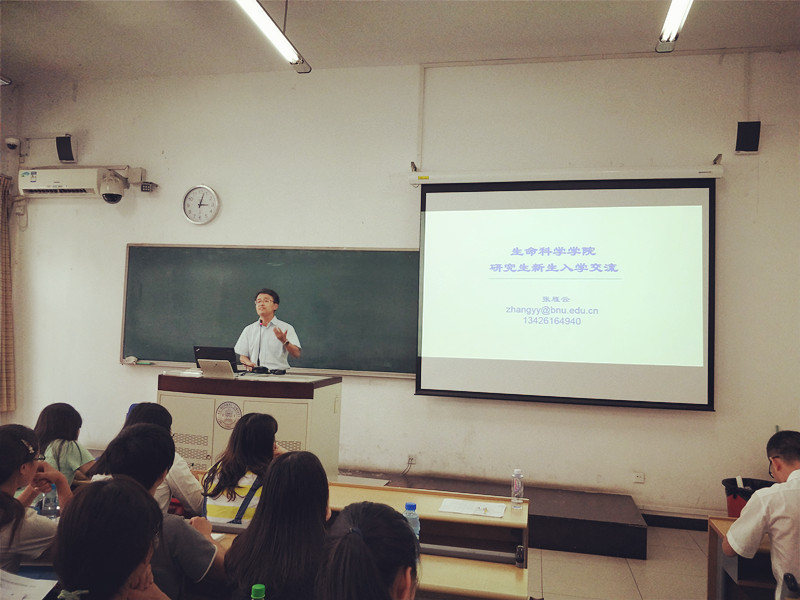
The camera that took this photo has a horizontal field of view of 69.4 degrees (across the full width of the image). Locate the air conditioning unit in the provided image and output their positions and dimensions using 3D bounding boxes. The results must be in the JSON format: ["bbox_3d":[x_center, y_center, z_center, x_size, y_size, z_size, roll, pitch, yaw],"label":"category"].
[{"bbox_3d":[-3.544,-1.221,6.124,0.959,0.283,0.202,1,-2,12],"label":"air conditioning unit"}]

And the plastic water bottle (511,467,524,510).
[{"bbox_3d":[0.640,1.022,3.128,0.065,0.211,0.065,1,-2,12],"label":"plastic water bottle"}]

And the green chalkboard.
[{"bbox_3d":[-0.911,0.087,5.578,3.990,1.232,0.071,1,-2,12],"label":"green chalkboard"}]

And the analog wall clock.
[{"bbox_3d":[-2.016,-0.965,5.867,0.394,0.394,0.051,1,-2,12],"label":"analog wall clock"}]

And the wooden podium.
[{"bbox_3d":[-1.148,1.143,4.483,1.202,1.111,0.657,1,-2,12],"label":"wooden podium"}]

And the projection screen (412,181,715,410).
[{"bbox_3d":[1.380,-0.077,5.012,2.464,1.914,0.071,1,-2,12],"label":"projection screen"}]

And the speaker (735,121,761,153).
[{"bbox_3d":[2.850,-1.333,4.733,0.170,0.258,0.162,1,6,15],"label":"speaker"}]

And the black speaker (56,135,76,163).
[{"bbox_3d":[-3.517,-1.590,6.103,0.182,0.273,0.162,2,6,6],"label":"black speaker"}]

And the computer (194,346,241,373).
[{"bbox_3d":[-1.424,0.483,4.670,0.346,0.205,0.315,1,-3,13],"label":"computer"}]

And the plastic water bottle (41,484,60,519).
[{"bbox_3d":[-1.436,0.875,2.384,0.069,0.225,0.069,1,-2,12],"label":"plastic water bottle"}]

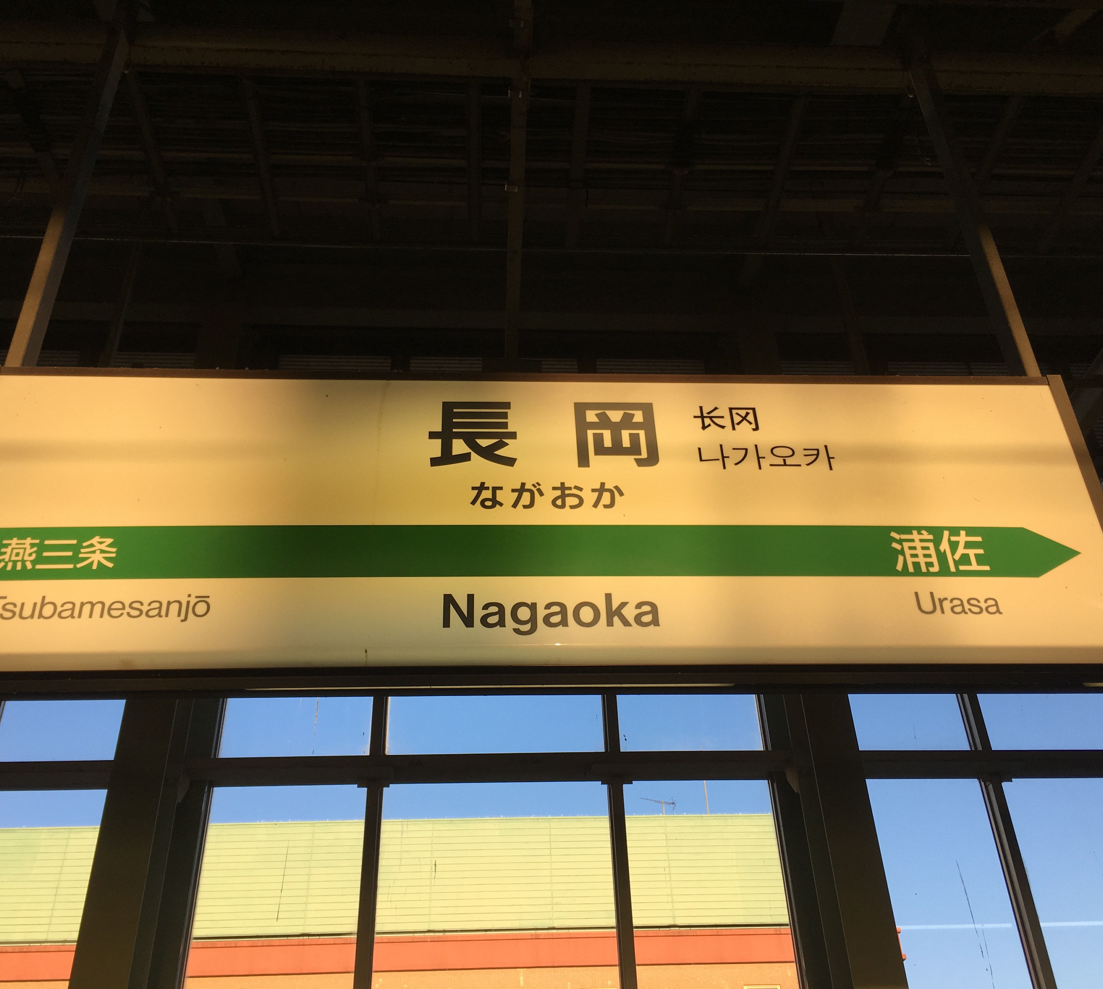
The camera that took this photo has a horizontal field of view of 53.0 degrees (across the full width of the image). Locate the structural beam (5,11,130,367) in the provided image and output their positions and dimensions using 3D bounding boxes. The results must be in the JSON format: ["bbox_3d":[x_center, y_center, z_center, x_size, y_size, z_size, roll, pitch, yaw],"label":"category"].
[{"bbox_3d":[-1.372,-0.903,3.193,0.042,1.549,0.072,0,-33,-4],"label":"structural beam"}]

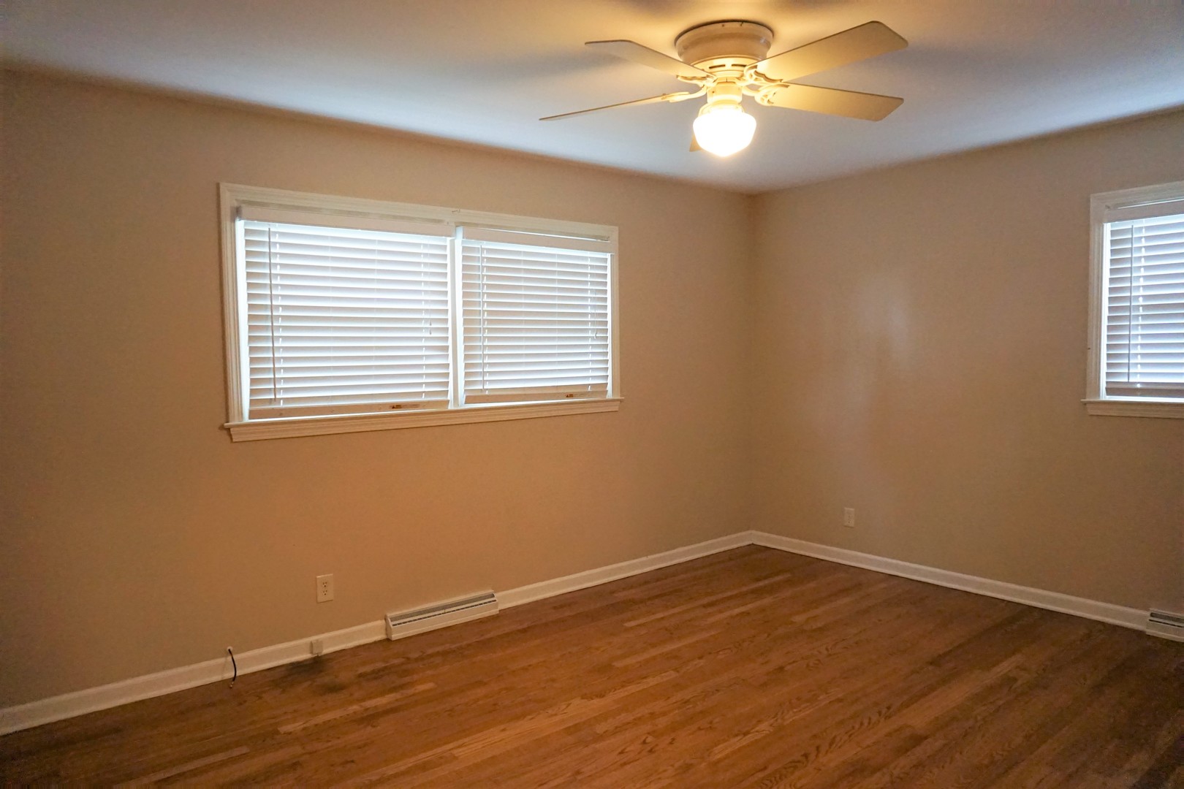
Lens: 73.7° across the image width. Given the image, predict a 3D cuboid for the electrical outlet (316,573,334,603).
[{"bbox_3d":[-1.236,0.898,3.650,0.074,0.123,0.009,-3,4,-39],"label":"electrical outlet"}]

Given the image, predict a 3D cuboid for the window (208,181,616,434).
[{"bbox_3d":[-0.695,-0.393,4.019,2.236,1.091,0.068,-3,4,-39],"label":"window"}]

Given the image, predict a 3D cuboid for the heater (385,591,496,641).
[{"bbox_3d":[-0.749,1.117,4.011,0.607,0.113,0.071,-3,4,-39],"label":"heater"}]

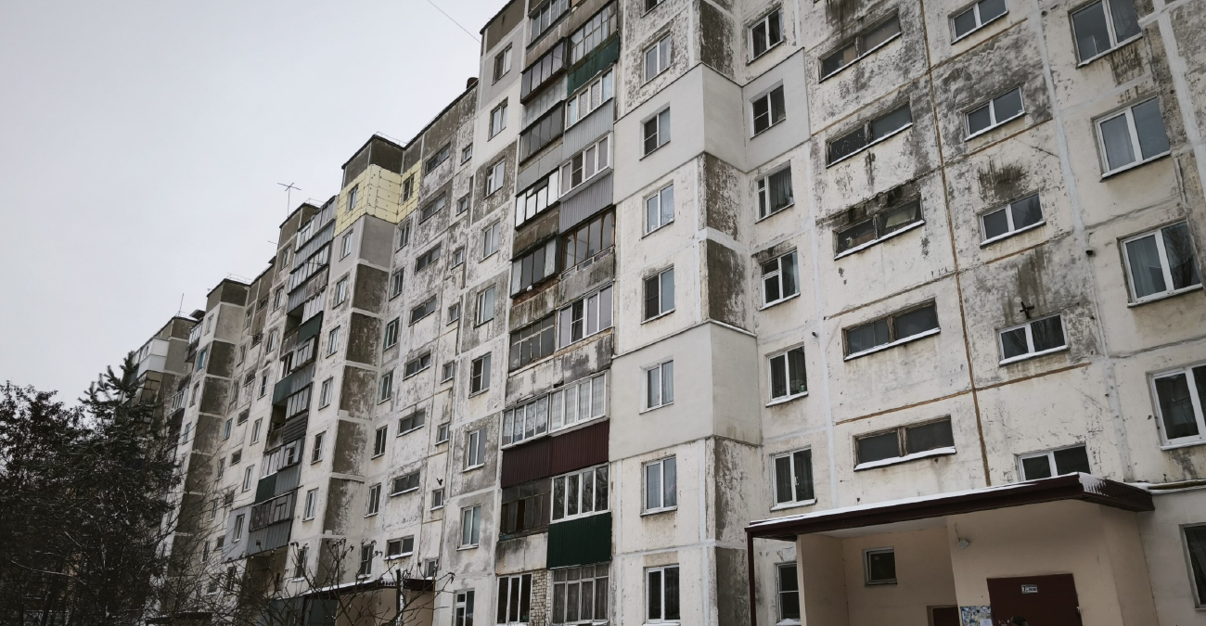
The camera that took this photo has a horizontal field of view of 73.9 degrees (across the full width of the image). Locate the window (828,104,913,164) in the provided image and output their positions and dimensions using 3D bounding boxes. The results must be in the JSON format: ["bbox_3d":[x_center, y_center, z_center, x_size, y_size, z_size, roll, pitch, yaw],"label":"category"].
[{"bbox_3d":[7.395,-5.025,22.469,0.150,0.750,2.570,17,-25,-38],"label":"window"}]

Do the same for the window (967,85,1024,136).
[{"bbox_3d":[9.192,-4.733,18.815,0.150,0.740,1.360,17,-26,-35],"label":"window"}]

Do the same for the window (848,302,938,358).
[{"bbox_3d":[7.290,0.454,20.385,0.180,0.849,2.705,17,-25,-36],"label":"window"}]

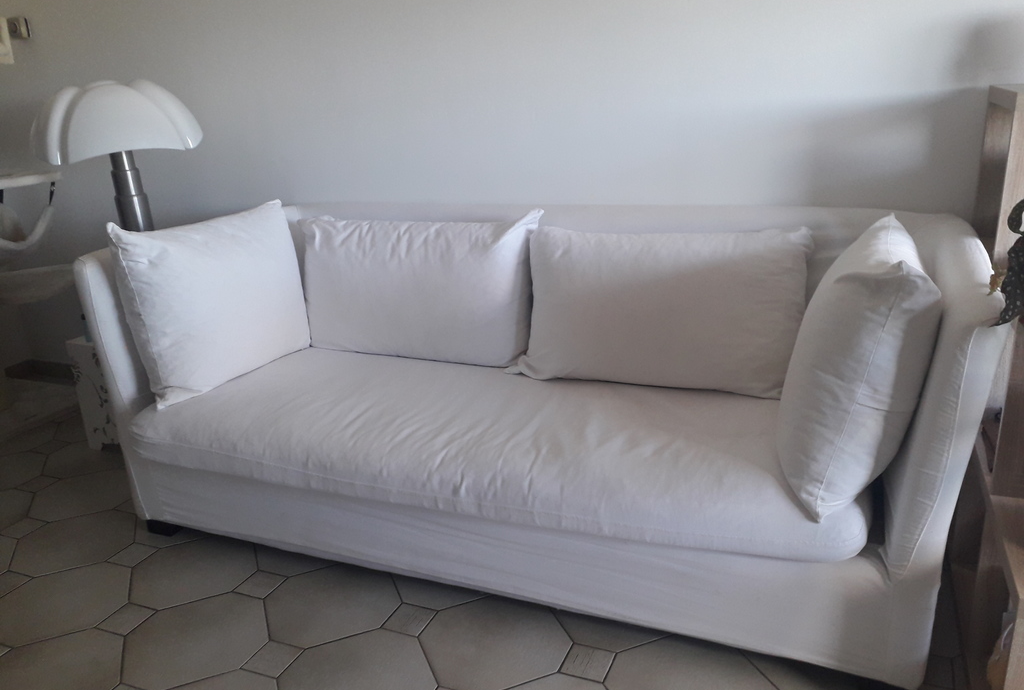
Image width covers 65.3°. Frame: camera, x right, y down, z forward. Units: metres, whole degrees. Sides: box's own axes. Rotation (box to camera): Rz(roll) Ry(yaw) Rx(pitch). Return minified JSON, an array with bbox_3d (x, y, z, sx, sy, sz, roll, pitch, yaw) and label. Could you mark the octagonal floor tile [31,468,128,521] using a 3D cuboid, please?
[{"bbox_3d":[-1.421,0.503,2.670,0.317,0.010,0.317,-10,19,-20],"label":"octagonal floor tile"}]

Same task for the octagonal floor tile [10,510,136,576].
[{"bbox_3d":[-1.299,0.590,2.385,0.317,0.010,0.317,-10,19,-20],"label":"octagonal floor tile"}]

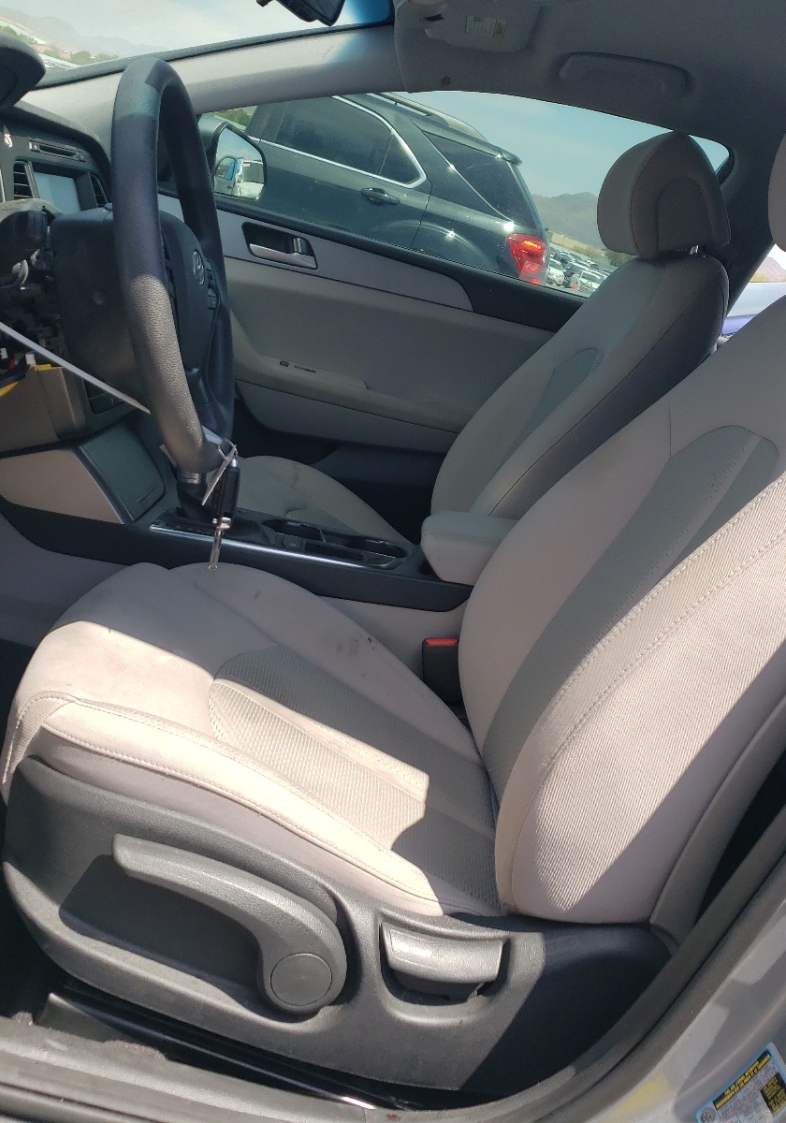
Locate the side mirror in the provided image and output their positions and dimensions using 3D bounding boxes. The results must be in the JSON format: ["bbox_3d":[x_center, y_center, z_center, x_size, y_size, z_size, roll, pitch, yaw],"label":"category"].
[{"bbox_3d":[-0.349,-0.835,2.347,0.100,0.155,0.210,21,18,24],"label":"side mirror"}]

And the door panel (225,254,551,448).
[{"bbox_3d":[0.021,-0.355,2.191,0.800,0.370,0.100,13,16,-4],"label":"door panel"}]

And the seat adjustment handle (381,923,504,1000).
[{"bbox_3d":[0.040,0.354,1.001,0.110,0.055,0.035,13,16,-4],"label":"seat adjustment handle"}]

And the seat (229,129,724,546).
[{"bbox_3d":[0.057,-0.266,1.873,0.770,0.970,0.520,13,16,-4],"label":"seat"}]

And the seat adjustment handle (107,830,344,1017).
[{"bbox_3d":[-0.147,0.321,0.986,0.225,0.125,0.040,13,16,-4],"label":"seat adjustment handle"}]

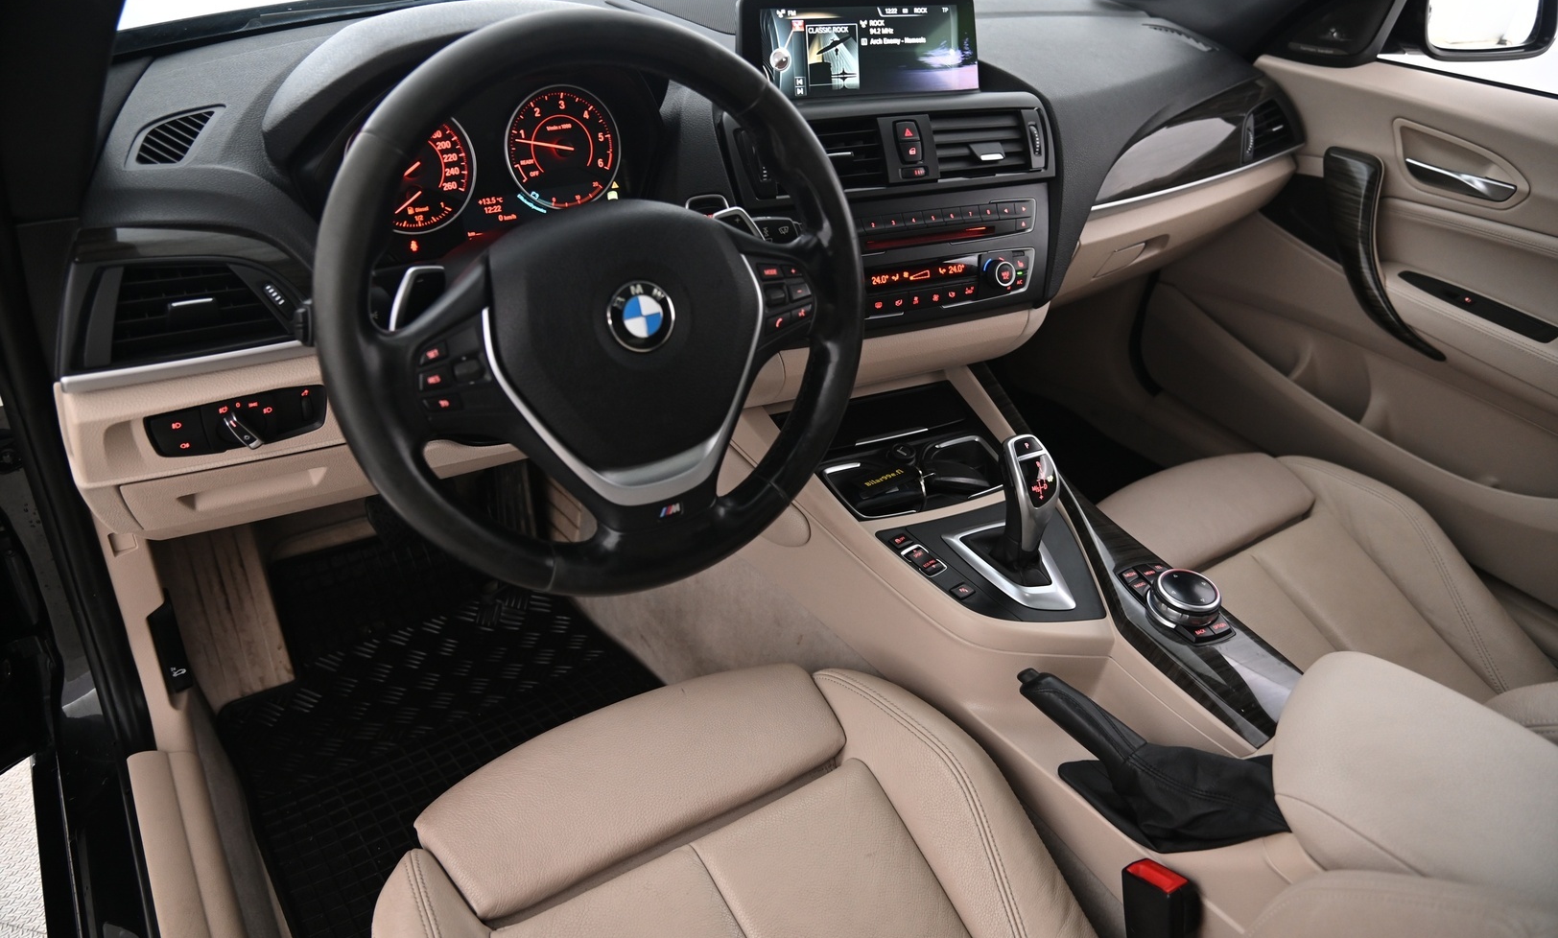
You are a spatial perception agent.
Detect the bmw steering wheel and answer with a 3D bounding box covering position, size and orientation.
[{"bbox_3d":[-0.109,-0.104,0.692,0.374,0.374,0.090,-18,18,-29],"label":"bmw steering wheel"}]

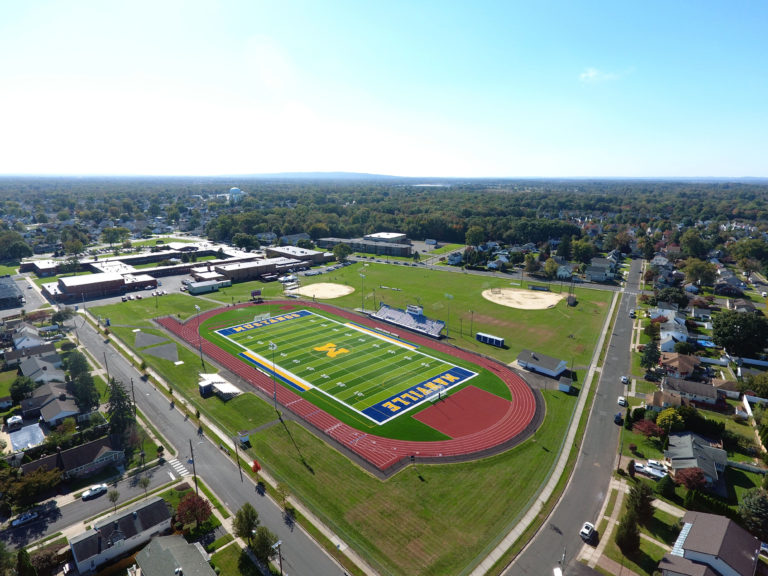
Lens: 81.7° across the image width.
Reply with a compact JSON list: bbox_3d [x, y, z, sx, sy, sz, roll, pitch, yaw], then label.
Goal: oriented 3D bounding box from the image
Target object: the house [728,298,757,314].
[{"bbox_3d":[198.300,10.100,245.180,11.000,5.000,12.000,9,16,31],"label":"house"}]

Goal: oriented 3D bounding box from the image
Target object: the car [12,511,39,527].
[{"bbox_3d":[-75.242,48.284,93.169,4.600,1.470,1.820,-13,19,-43],"label":"car"}]

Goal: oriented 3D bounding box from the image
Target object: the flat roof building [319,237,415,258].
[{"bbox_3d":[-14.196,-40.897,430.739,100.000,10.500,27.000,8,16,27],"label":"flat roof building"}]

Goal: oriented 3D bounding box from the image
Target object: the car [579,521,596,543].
[{"bbox_3d":[41.410,49.570,90.390,1.900,1.700,4.600,11,18,38],"label":"car"}]

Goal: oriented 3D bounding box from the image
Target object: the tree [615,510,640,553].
[{"bbox_3d":[48.765,47.102,87.766,4.500,7.600,4.500,0,14,0],"label":"tree"}]

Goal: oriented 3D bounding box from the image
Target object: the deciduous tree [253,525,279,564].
[{"bbox_3d":[-21.820,48.060,82.060,4.300,8.200,4.300,1,14,0],"label":"deciduous tree"}]

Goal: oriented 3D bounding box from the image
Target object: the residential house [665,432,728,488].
[{"bbox_3d":[77.660,42.420,110.530,12.600,6.200,15.300,9,16,31],"label":"residential house"}]

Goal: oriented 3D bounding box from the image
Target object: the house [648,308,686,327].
[{"bbox_3d":[145.460,13.280,227.190,16.500,7.000,15.000,9,16,31],"label":"house"}]

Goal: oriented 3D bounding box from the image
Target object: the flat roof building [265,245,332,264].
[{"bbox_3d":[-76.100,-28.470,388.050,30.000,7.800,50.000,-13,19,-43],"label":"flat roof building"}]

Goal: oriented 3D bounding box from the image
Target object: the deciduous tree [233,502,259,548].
[{"bbox_3d":[-26.640,45.910,85.890,5.500,10.300,5.500,0,14,0],"label":"deciduous tree"}]

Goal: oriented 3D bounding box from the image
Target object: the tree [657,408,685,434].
[{"bbox_3d":[80.412,37.780,125.081,7.000,7.800,7.000,0,14,0],"label":"tree"}]

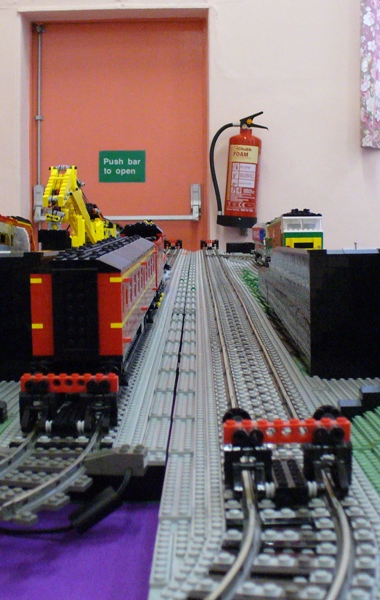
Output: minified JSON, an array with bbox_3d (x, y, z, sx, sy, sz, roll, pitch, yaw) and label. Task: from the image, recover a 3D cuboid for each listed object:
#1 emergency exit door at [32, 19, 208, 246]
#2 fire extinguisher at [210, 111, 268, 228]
[{"bbox_3d":[-0.380,-0.515,4.651,0.952,1.969,0.070,1,6,5],"label":"emergency exit door"},{"bbox_3d":[0.253,-0.659,4.320,0.275,0.572,0.175,4,6,4],"label":"fire extinguisher"}]

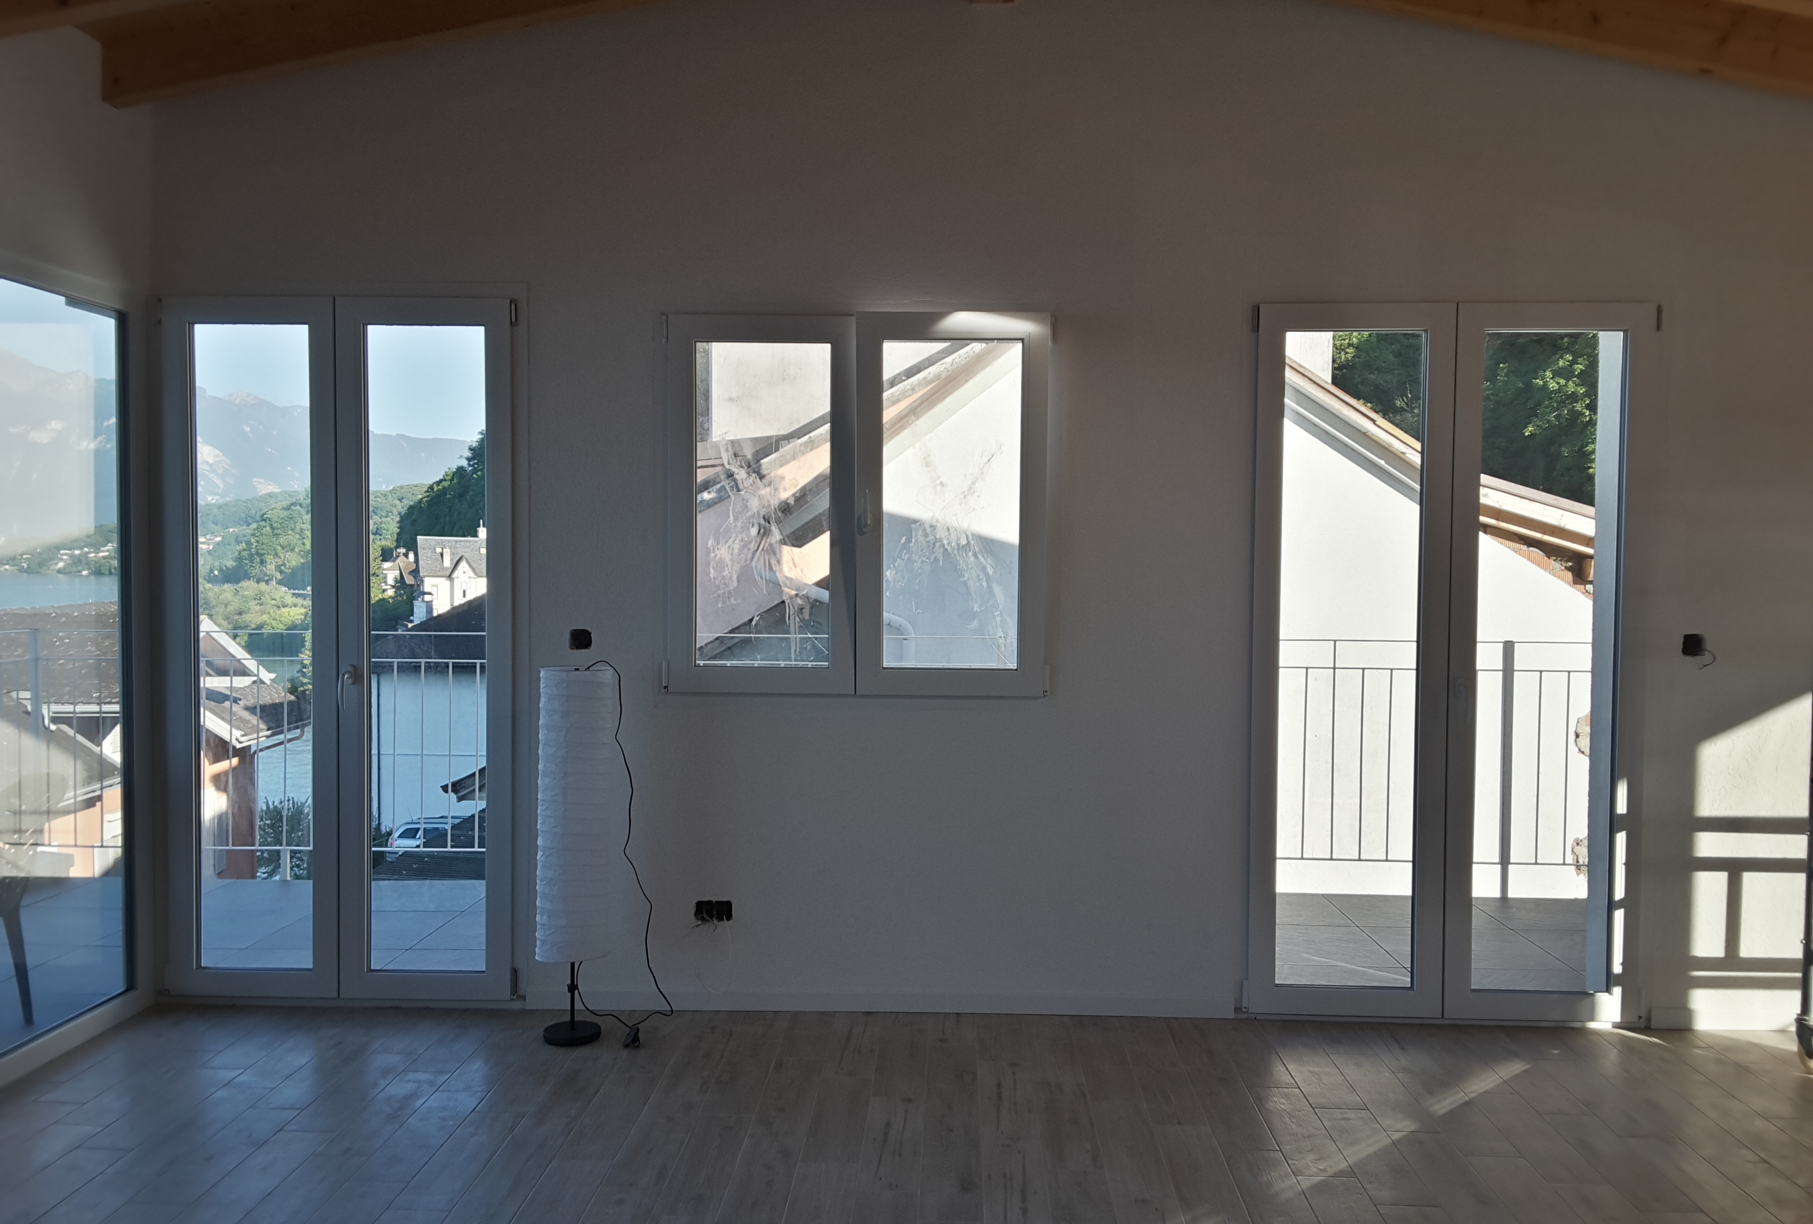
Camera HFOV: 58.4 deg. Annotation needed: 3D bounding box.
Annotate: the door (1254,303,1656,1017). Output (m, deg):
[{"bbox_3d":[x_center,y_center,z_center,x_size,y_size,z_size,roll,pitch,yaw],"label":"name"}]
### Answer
[{"bbox_3d":[1.754,0.166,5.248,1.256,2.302,0.080,0,2,2],"label":"door"}]

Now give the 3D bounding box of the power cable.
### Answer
[{"bbox_3d":[-0.897,0.736,5.130,0.267,1.176,0.349,0,2,2],"label":"power cable"}]

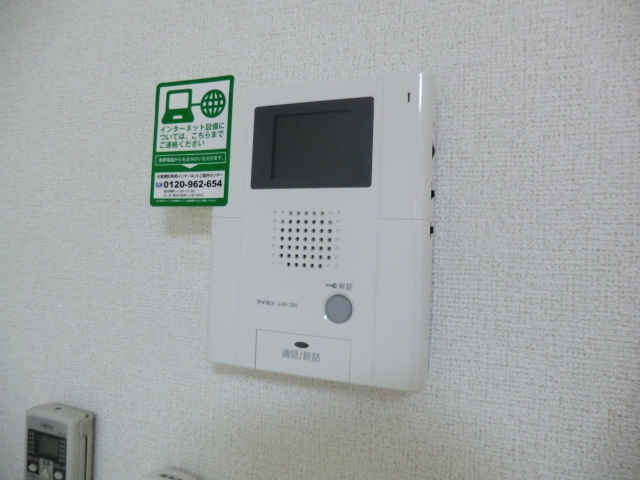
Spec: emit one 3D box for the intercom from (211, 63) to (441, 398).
[{"bbox_3d":[-0.005,-0.008,0.337,0.174,0.213,0.033,2,0,20],"label":"intercom"}]

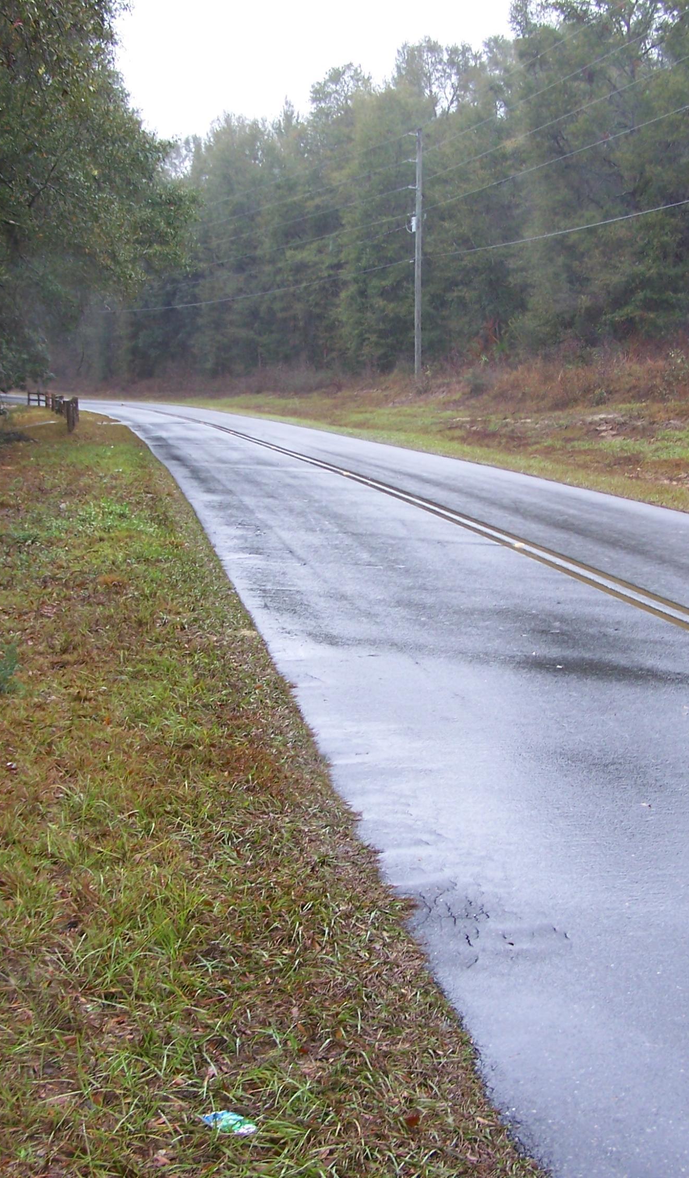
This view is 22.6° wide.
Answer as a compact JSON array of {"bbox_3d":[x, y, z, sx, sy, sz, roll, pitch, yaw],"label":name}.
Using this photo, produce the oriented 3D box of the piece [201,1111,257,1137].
[{"bbox_3d":[-0.239,1.103,3.554,0.118,0.030,0.065,3,8,24],"label":"piece"}]

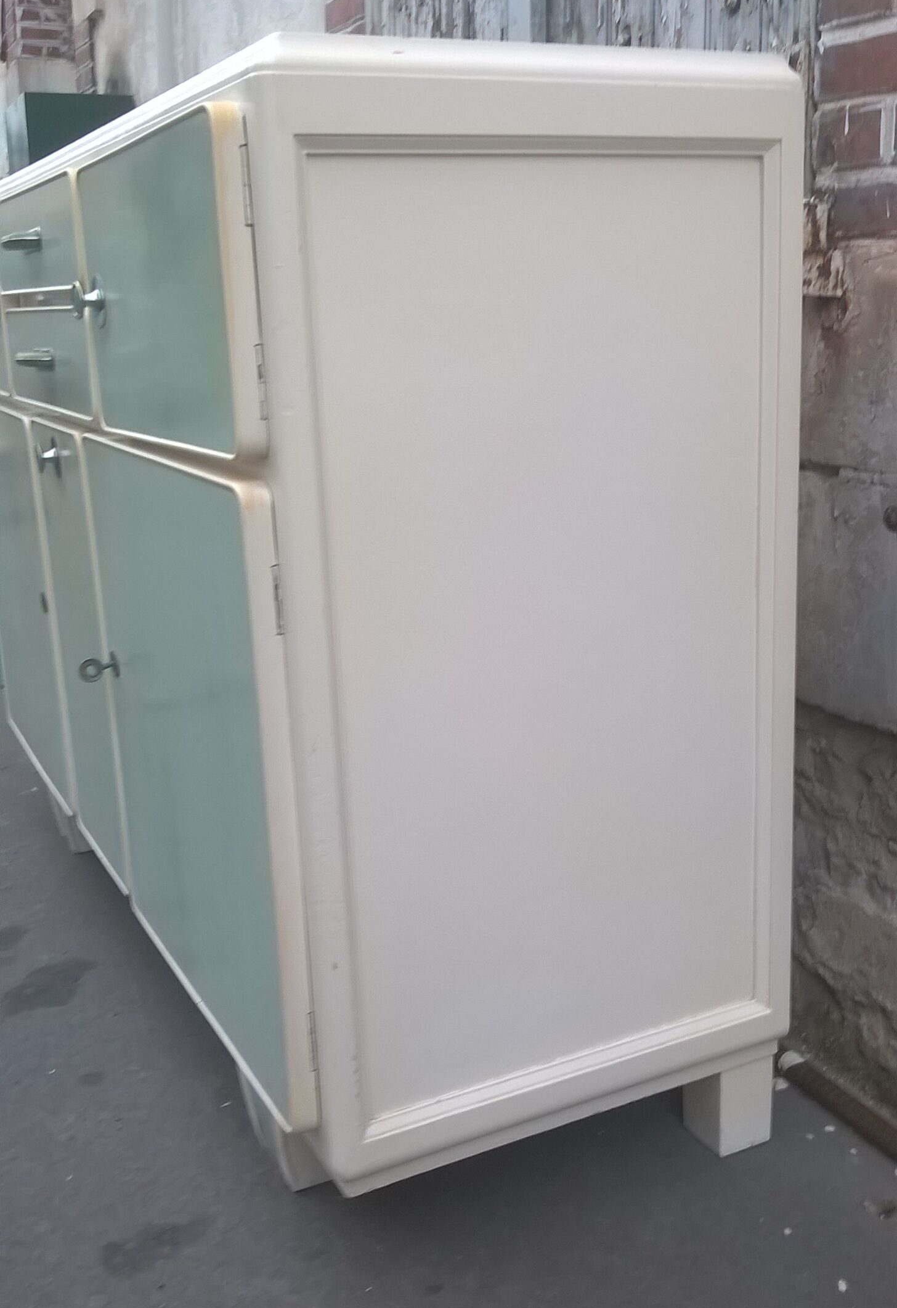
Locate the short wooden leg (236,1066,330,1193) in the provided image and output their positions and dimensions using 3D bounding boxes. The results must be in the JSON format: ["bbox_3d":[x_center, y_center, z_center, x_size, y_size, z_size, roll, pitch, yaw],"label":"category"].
[{"bbox_3d":[-0.154,0.465,1.393,0.082,0.098,0.085,-10,16,-25],"label":"short wooden leg"}]

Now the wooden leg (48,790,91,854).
[{"bbox_3d":[-0.600,0.260,2.267,0.081,0.098,0.087,-10,16,-25],"label":"wooden leg"}]

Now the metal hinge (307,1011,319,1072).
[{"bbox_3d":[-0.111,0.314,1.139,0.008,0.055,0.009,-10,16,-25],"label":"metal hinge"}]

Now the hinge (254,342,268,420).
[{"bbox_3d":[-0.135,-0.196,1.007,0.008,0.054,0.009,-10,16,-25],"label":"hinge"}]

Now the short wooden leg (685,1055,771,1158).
[{"bbox_3d":[0.281,0.440,1.410,0.061,0.098,0.059,-10,16,-25],"label":"short wooden leg"}]

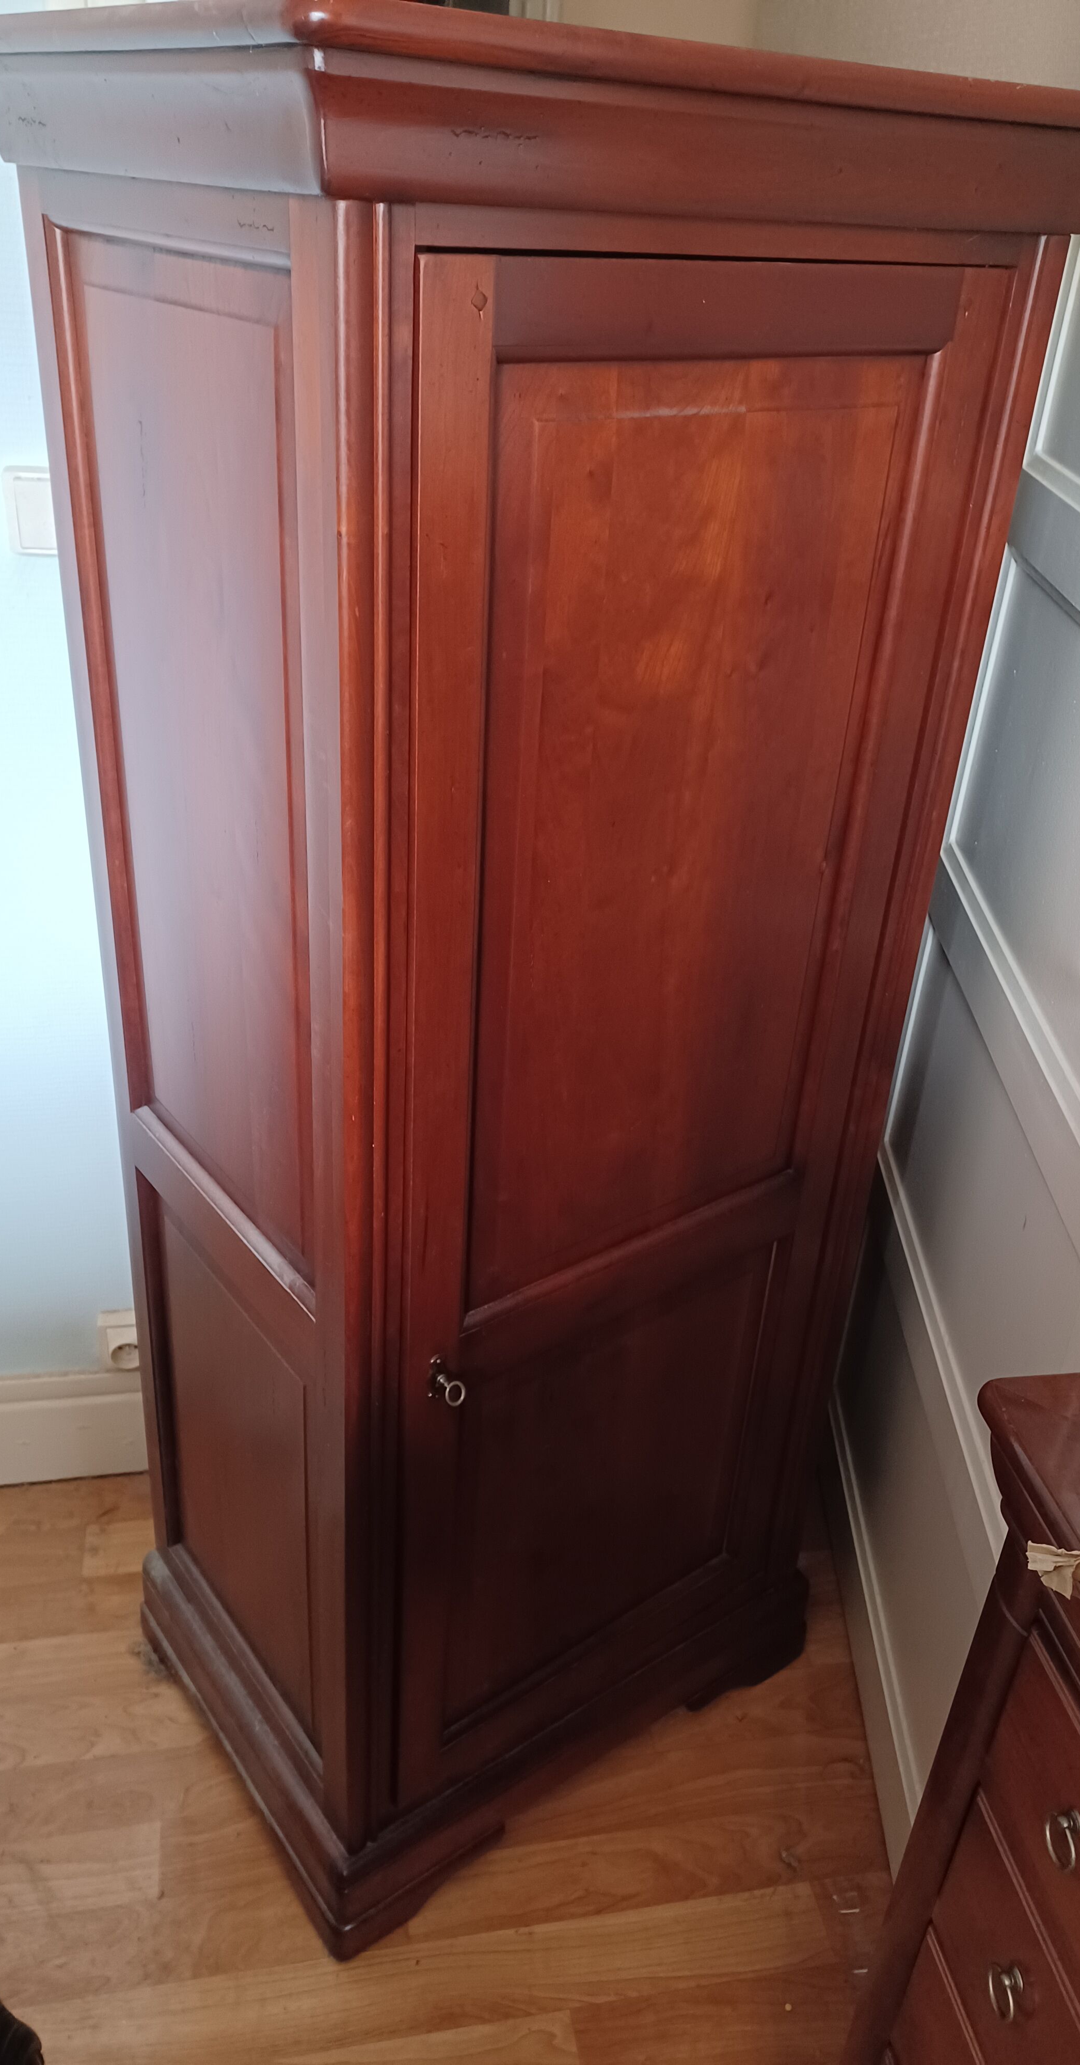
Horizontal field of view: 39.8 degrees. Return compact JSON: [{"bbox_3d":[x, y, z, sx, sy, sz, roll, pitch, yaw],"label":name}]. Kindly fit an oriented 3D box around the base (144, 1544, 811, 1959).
[{"bbox_3d":[-0.080,0.708,1.862,0.672,0.161,0.494,-18,36,-33],"label":"base"}]

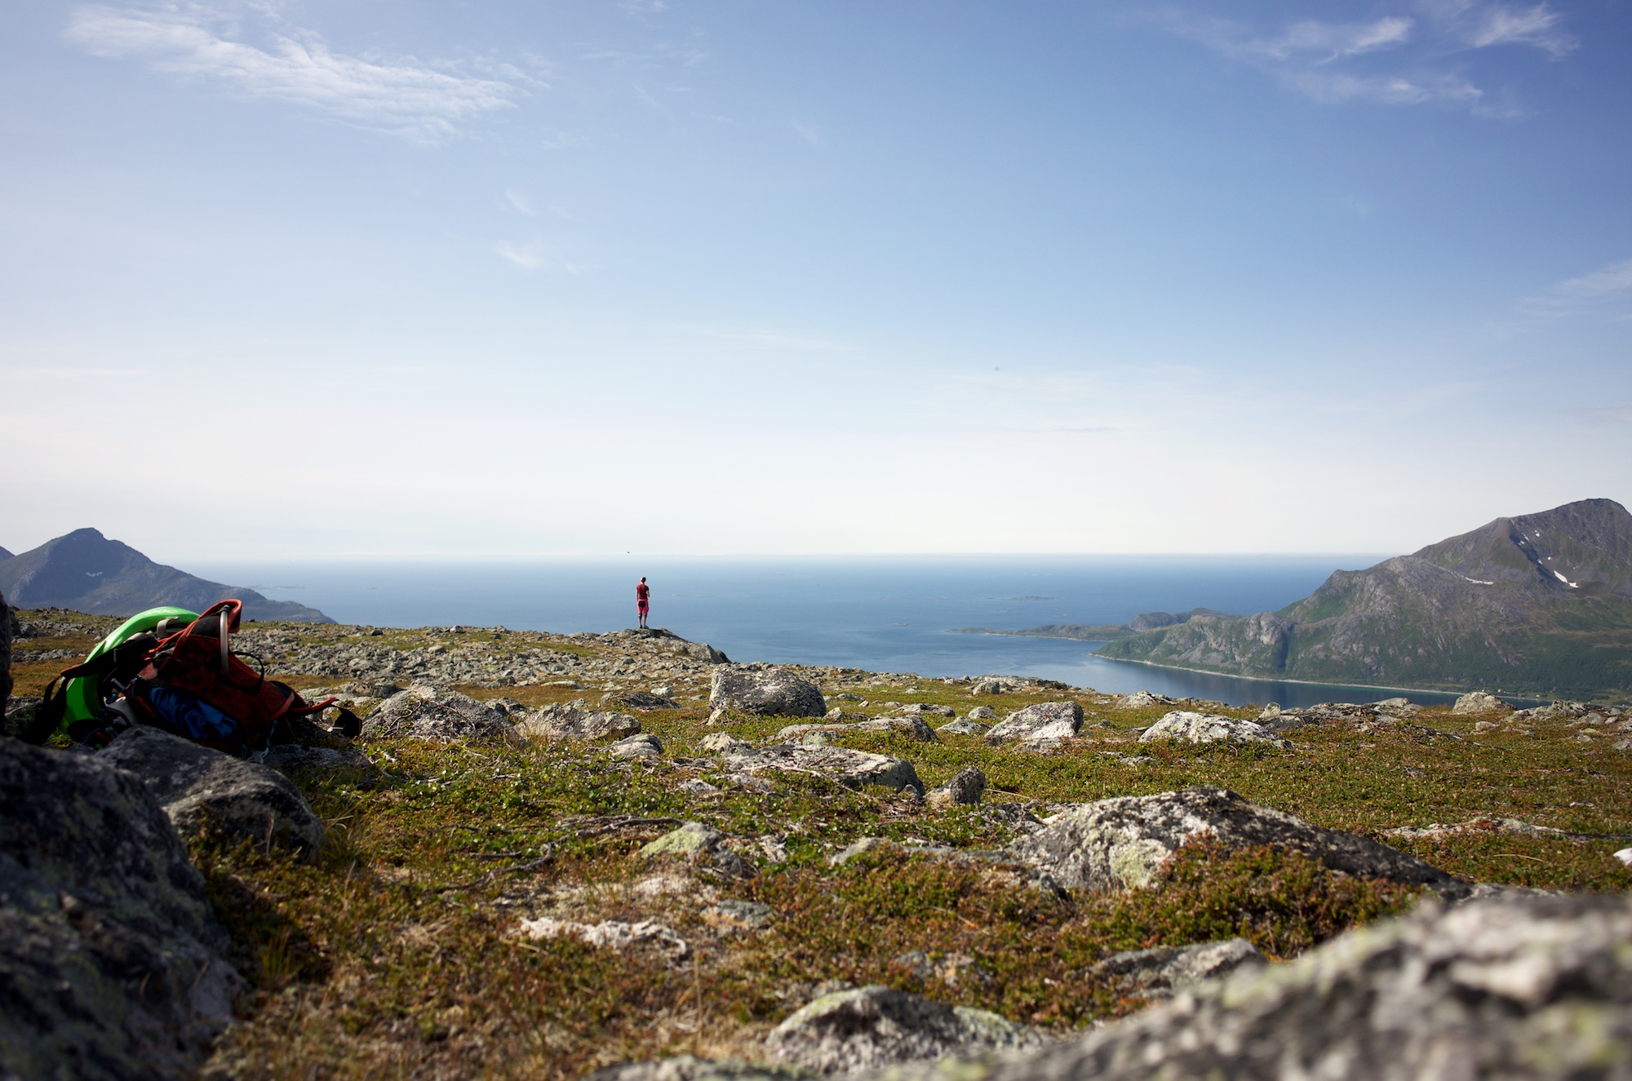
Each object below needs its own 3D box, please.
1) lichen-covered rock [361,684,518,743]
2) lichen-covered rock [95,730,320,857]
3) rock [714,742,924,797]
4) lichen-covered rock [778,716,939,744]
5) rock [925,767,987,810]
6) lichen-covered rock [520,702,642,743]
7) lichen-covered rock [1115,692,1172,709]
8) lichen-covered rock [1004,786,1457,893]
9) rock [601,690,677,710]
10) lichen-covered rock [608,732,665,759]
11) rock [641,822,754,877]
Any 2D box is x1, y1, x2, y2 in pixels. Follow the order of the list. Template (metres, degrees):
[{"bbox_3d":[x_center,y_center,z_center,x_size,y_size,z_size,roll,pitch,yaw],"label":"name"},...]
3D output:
[{"bbox_3d":[-1.026,0.460,3.450,0.410,0.150,0.340,0,0,0],"label":"lichen-covered rock"},{"bbox_3d":[-1.080,0.437,2.260,0.380,0.200,0.330,0,0,0],"label":"lichen-covered rock"},{"bbox_3d":[0.004,0.462,2.650,0.430,0.100,0.260,0,0,22],"label":"rock"},{"bbox_3d":[0.161,0.720,4.850,0.600,0.100,0.340,0,0,0],"label":"lichen-covered rock"},{"bbox_3d":[0.267,0.466,2.400,0.110,0.085,0.090,0,0,0],"label":"rock"},{"bbox_3d":[-0.652,0.495,3.500,0.335,0.110,0.250,0,0,0],"label":"lichen-covered rock"},{"bbox_3d":[2.400,1.170,9.300,0.390,0.125,0.290,0,0,0],"label":"lichen-covered rock"},{"bbox_3d":[0.745,0.523,2.280,0.780,0.165,0.440,0,0,0],"label":"lichen-covered rock"},{"bbox_3d":[-0.678,0.608,4.900,0.295,0.080,0.220,0,0,0],"label":"rock"},{"bbox_3d":[-0.437,0.493,3.080,0.135,0.060,0.110,0,0,0],"label":"lichen-covered rock"},{"bbox_3d":[-0.211,0.536,2.200,0.185,0.090,0.140,0,0,0],"label":"rock"}]

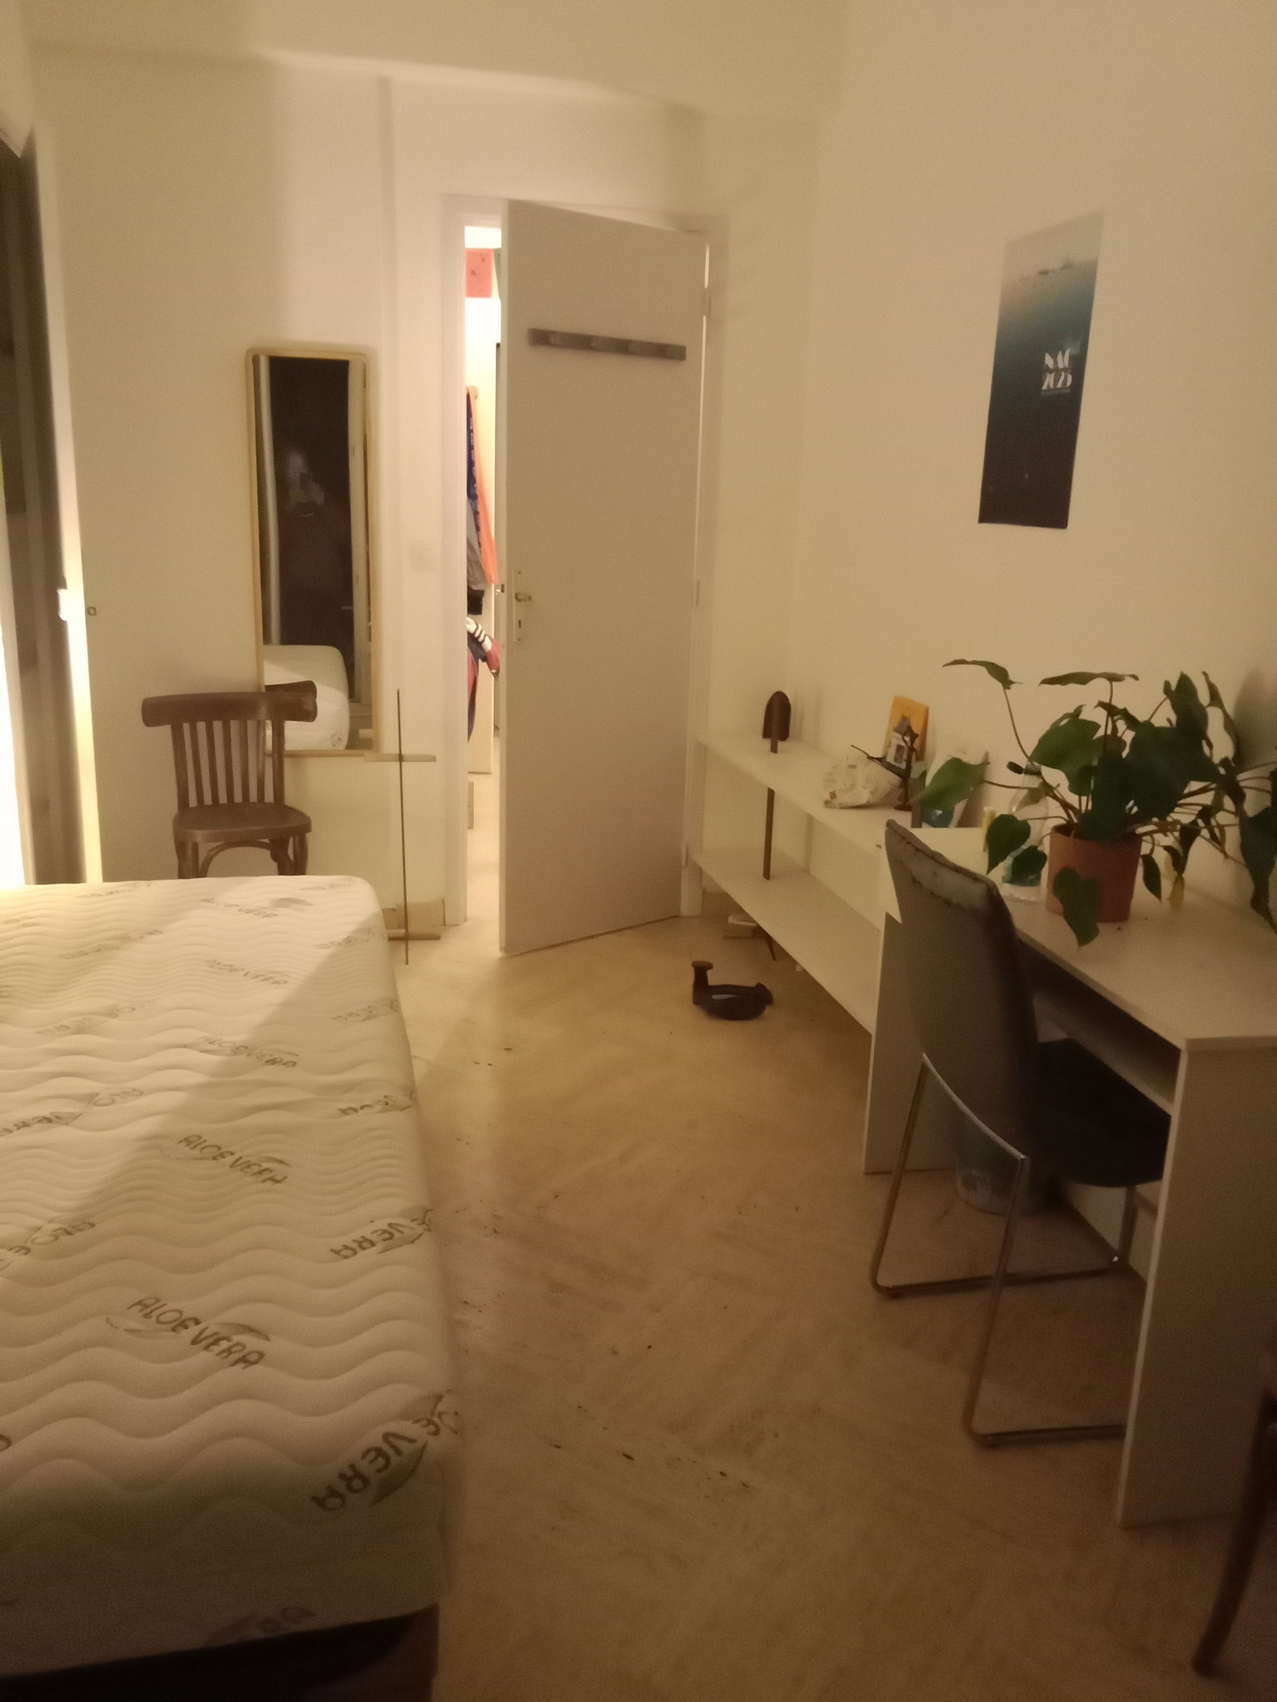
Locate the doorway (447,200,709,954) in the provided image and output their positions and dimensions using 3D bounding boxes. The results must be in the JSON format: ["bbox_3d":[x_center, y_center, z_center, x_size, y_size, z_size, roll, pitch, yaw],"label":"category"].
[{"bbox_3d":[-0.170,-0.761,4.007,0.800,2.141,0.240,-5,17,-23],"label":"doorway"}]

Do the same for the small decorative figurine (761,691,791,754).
[{"bbox_3d":[0.386,-0.359,3.642,0.075,0.170,0.060,8,16,22],"label":"small decorative figurine"}]

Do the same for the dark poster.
[{"bbox_3d":[0.836,-0.999,2.822,0.015,0.599,0.383,-2,16,-14],"label":"dark poster"}]

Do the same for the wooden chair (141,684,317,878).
[{"bbox_3d":[-1.160,-0.043,3.825,0.480,0.790,0.440,-5,17,-24],"label":"wooden chair"}]

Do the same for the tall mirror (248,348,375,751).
[{"bbox_3d":[-0.947,-0.860,3.912,0.335,1.175,0.030,-2,16,-14],"label":"tall mirror"}]

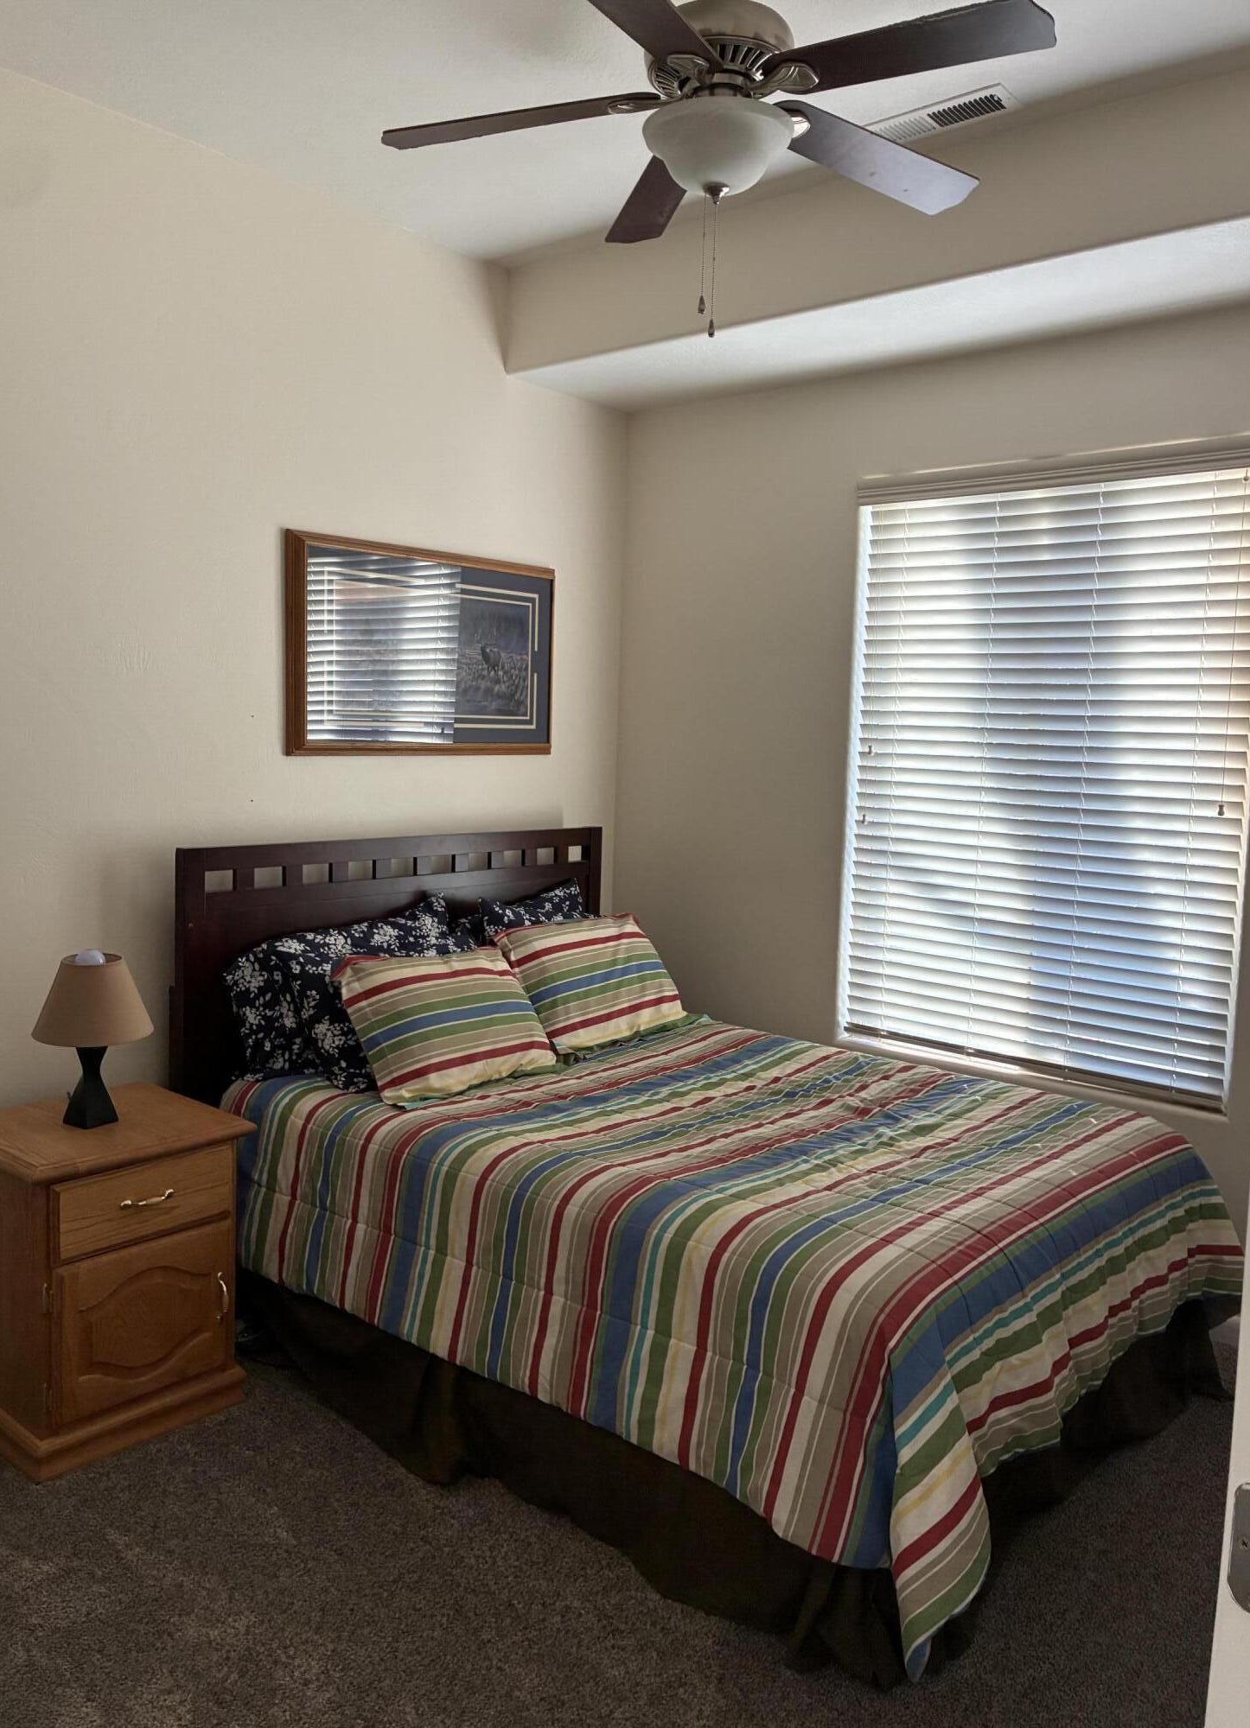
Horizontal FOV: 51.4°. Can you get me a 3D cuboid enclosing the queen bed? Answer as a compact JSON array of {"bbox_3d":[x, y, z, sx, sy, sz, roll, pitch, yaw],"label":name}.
[{"bbox_3d":[0.143,0.644,3.336,2.195,1.270,1.650,7,8,40],"label":"queen bed"}]

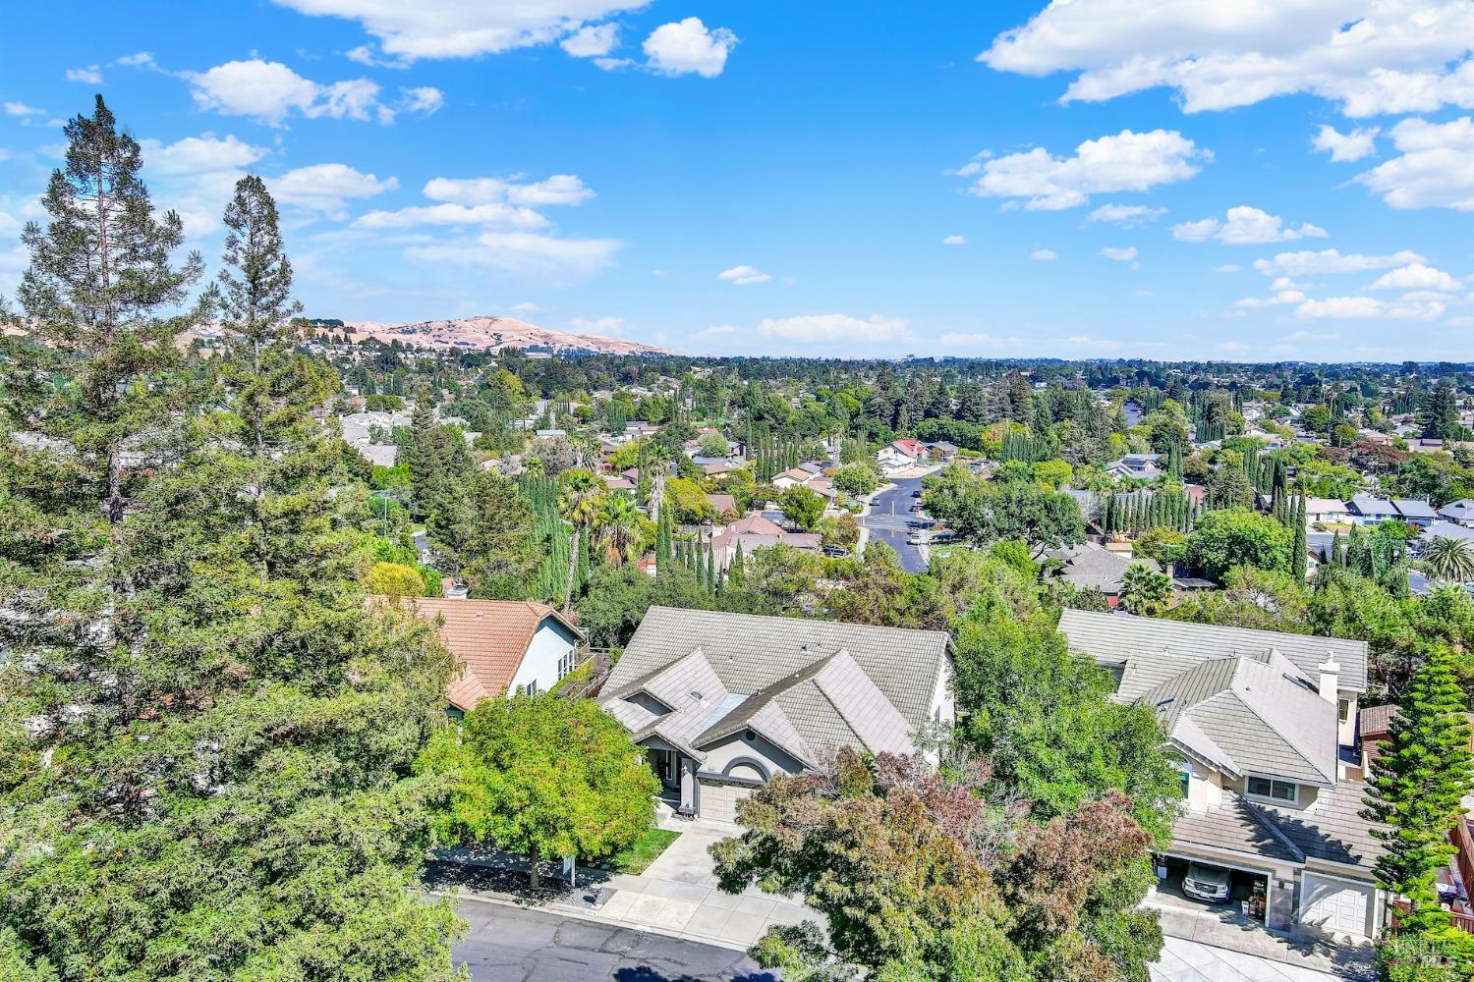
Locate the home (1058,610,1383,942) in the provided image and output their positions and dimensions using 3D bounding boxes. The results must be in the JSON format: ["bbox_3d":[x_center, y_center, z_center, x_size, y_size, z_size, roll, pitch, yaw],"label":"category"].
[{"bbox_3d":[22.962,12.030,59.112,17.217,7.718,25.034,4,7,28],"label":"home"}]

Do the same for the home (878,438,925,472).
[{"bbox_3d":[53.364,-11.236,388.269,15.500,8.300,16.000,1,6,2],"label":"home"}]

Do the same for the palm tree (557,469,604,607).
[{"bbox_3d":[-16.692,7.296,123.056,4.900,19.207,4.900,0,6,0],"label":"palm tree"}]

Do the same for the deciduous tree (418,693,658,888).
[{"bbox_3d":[-9.060,13.651,52.930,10.400,8.500,10.400,0,6,0],"label":"deciduous tree"}]

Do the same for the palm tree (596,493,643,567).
[{"bbox_3d":[-12.486,8.656,125.931,5.000,16.930,5.000,0,6,0],"label":"palm tree"}]

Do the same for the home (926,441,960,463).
[{"bbox_3d":[76.338,-15.075,438.979,14.000,5.700,13.000,2,6,12],"label":"home"}]

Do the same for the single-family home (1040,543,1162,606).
[{"bbox_3d":[48.616,12.205,164.235,16.500,5.300,18.500,1,6,7],"label":"single-family home"}]

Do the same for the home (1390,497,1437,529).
[{"bbox_3d":[152.261,4.901,266.822,8.000,5.300,13.500,2,6,12],"label":"home"}]

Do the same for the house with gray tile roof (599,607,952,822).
[{"bbox_3d":[0.983,12.160,70.013,20.164,6.787,22.426,3,7,22],"label":"house with gray tile roof"}]

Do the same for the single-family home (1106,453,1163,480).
[{"bbox_3d":[121.088,-6.839,363.250,16.300,7.000,13.500,1,6,4],"label":"single-family home"}]

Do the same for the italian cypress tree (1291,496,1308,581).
[{"bbox_3d":[89.305,8.261,188.360,2.450,14.400,2.450,3,7,25],"label":"italian cypress tree"}]

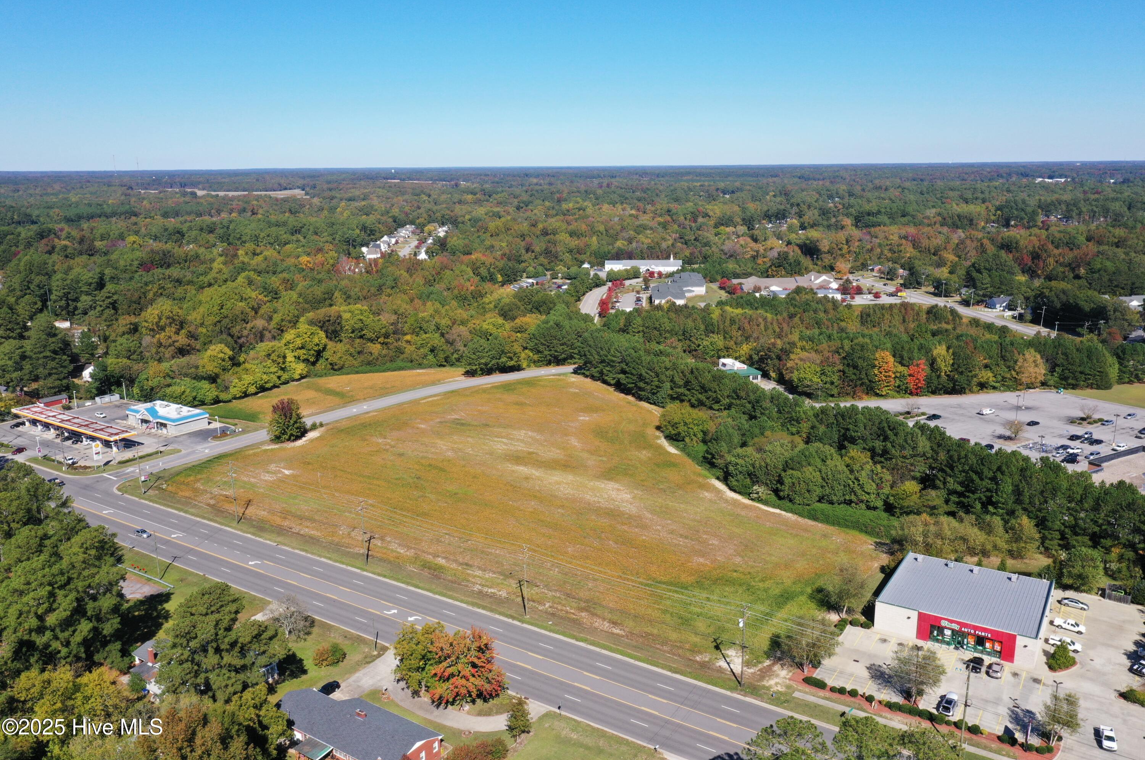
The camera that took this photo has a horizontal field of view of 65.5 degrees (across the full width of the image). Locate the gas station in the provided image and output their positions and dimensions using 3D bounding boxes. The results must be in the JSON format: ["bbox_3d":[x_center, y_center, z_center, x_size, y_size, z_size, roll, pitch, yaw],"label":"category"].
[{"bbox_3d":[-167.818,16.303,299.475,63.520,5.700,8.400,8,16,33],"label":"gas station"}]

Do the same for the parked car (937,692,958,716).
[{"bbox_3d":[61.405,52.691,145.044,1.900,1.750,4.650,9,16,33],"label":"parked car"}]

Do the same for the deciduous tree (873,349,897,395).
[{"bbox_3d":[117.585,-2.417,335.670,9.000,15.800,8.800,4,14,18],"label":"deciduous tree"}]

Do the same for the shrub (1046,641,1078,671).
[{"bbox_3d":[86.611,48.129,157.013,4.600,4.500,4.300,8,16,31],"label":"shrub"}]

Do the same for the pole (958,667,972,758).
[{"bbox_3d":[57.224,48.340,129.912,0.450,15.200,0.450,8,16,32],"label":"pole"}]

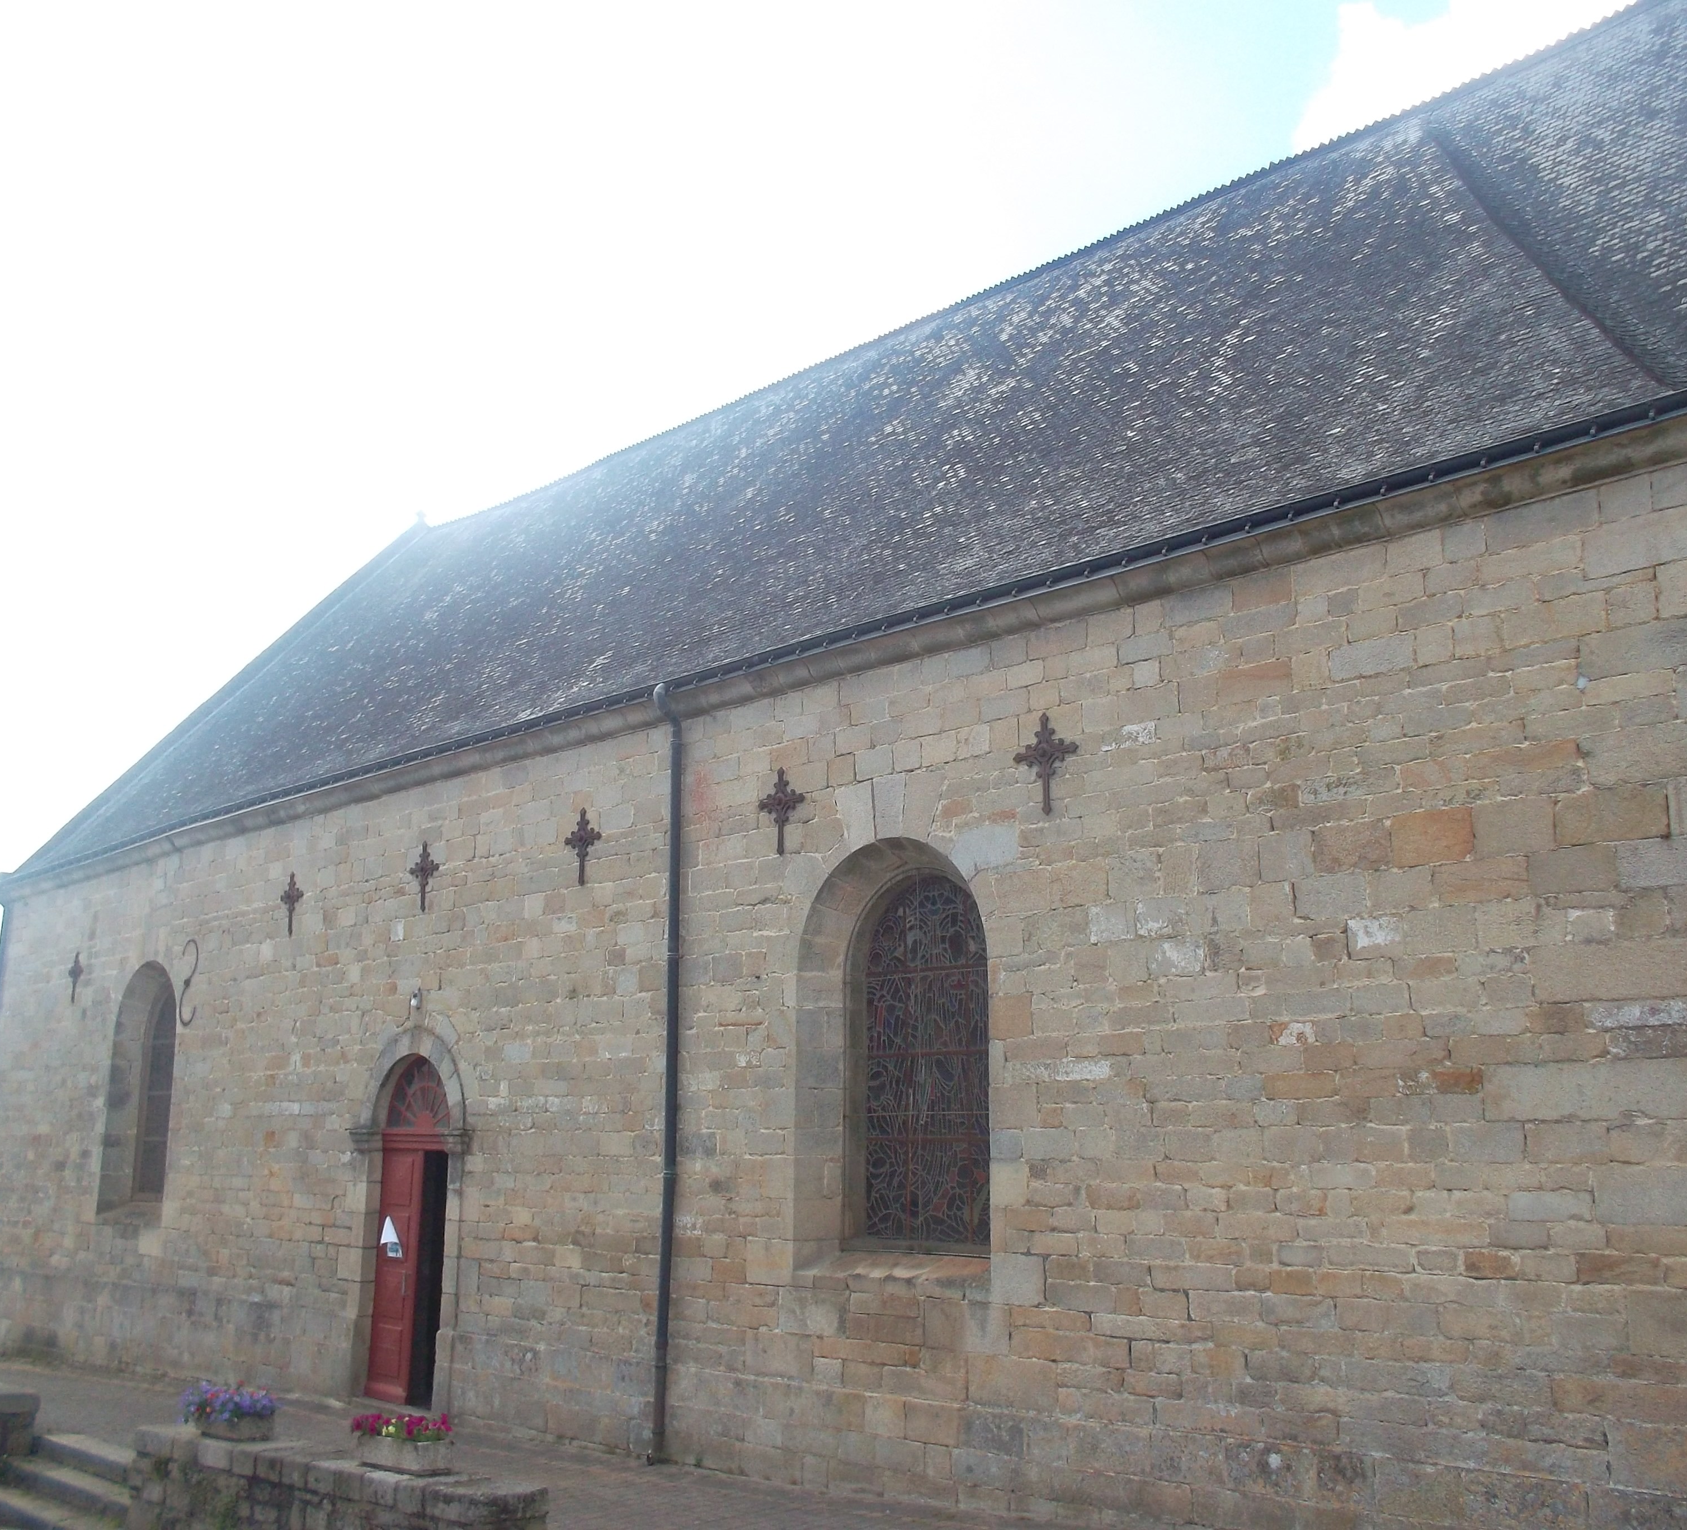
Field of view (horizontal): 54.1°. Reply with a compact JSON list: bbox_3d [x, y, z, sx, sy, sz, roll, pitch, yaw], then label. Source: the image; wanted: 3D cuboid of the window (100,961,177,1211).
[{"bbox_3d":[-8.215,3.869,19.811,1.740,3.006,0.460,-11,-17,42],"label":"window"}]

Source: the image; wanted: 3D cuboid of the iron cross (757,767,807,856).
[{"bbox_3d":[-0.478,0.353,12.662,0.527,0.694,0.068,-12,-18,43],"label":"iron cross"}]

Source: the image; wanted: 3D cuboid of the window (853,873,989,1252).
[{"bbox_3d":[0.591,2.097,11.754,1.411,2.686,0.213,-12,-18,43],"label":"window"}]

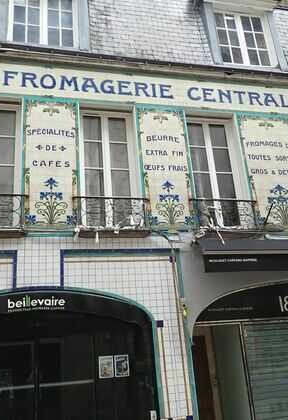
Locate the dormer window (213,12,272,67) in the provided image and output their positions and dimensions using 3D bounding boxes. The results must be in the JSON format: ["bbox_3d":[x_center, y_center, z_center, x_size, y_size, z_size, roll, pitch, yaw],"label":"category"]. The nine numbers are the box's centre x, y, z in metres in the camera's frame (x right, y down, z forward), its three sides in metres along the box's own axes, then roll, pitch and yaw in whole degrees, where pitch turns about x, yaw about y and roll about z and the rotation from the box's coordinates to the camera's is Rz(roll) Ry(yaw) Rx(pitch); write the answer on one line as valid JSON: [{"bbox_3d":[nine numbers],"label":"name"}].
[{"bbox_3d":[2.250,-3.886,9.172,1.220,1.490,0.100,1,-22,-13],"label":"dormer window"}]

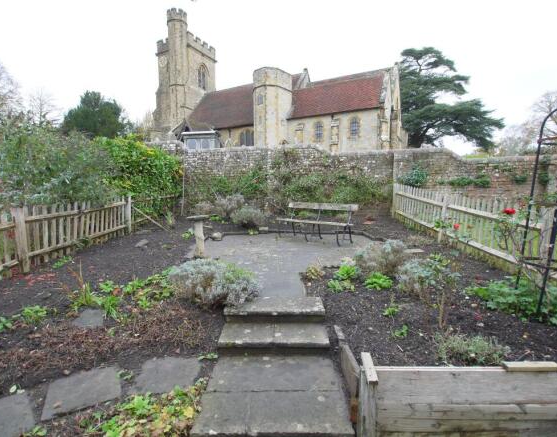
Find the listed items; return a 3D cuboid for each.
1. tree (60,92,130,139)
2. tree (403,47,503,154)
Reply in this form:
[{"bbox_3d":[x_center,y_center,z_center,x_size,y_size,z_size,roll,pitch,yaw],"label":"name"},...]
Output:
[{"bbox_3d":[-21.559,-10.699,35.899,7.900,8.700,7.700,0,8,0],"label":"tree"},{"bbox_3d":[21.839,-15.078,40.359,16.500,15.000,15.500,0,8,0],"label":"tree"}]

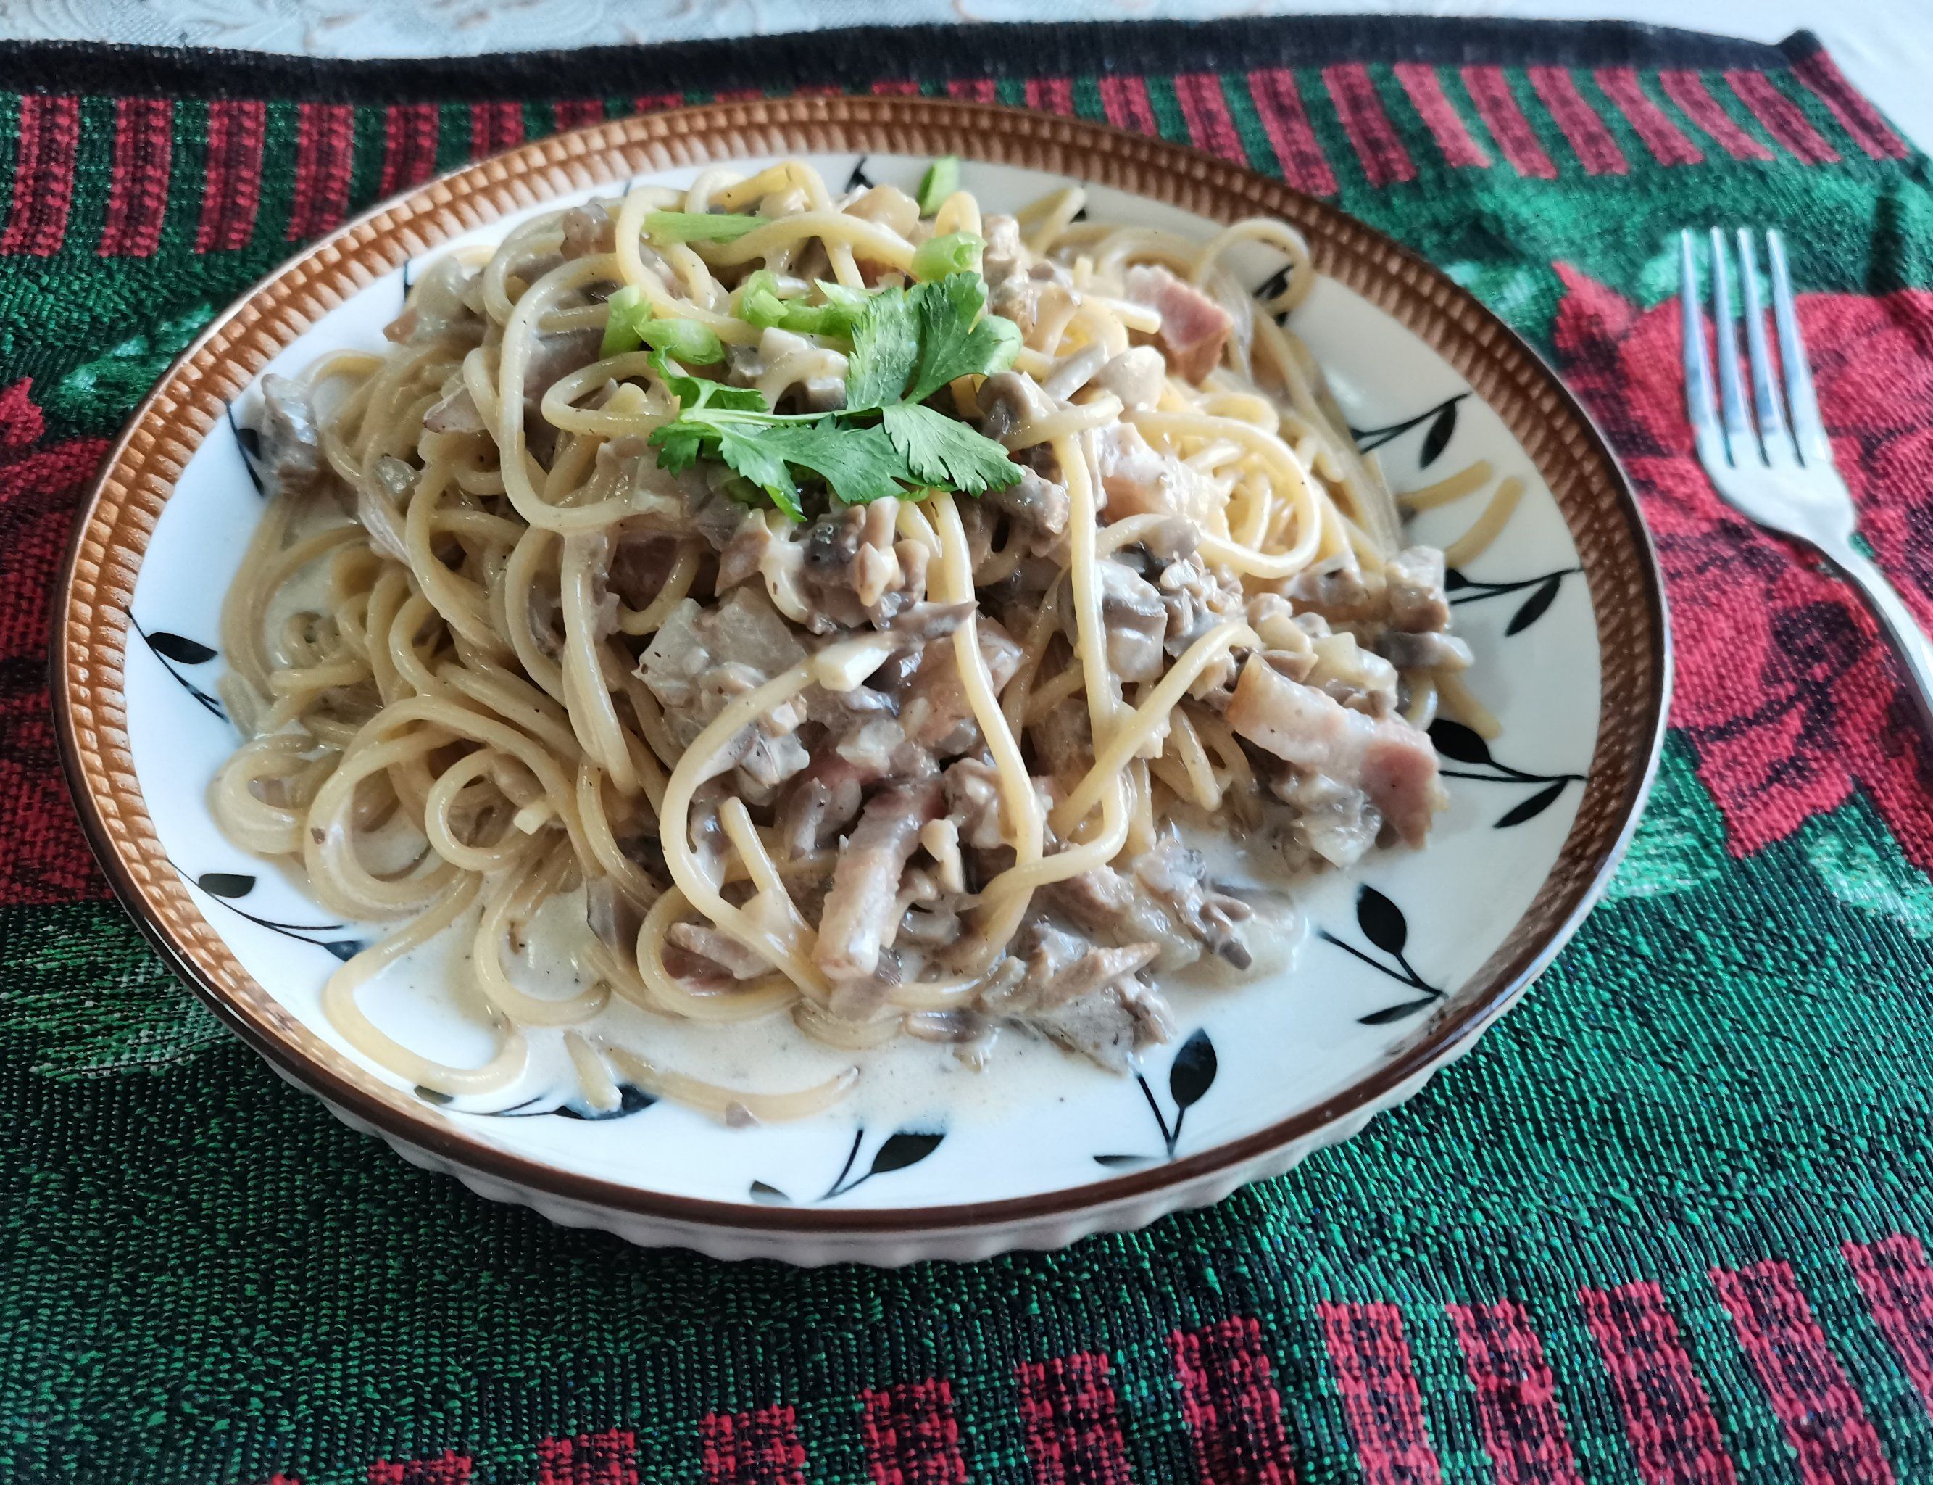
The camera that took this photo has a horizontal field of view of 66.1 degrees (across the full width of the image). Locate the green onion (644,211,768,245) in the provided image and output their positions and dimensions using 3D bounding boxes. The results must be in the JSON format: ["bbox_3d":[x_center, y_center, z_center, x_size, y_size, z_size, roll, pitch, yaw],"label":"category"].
[{"bbox_3d":[-0.040,-0.080,0.233,0.021,0.005,0.006,3,51,0],"label":"green onion"}]

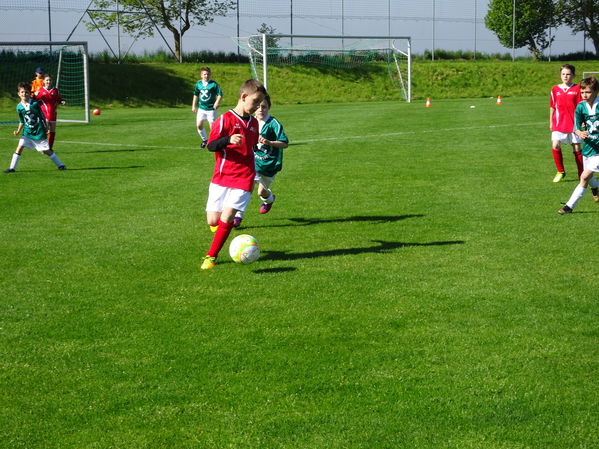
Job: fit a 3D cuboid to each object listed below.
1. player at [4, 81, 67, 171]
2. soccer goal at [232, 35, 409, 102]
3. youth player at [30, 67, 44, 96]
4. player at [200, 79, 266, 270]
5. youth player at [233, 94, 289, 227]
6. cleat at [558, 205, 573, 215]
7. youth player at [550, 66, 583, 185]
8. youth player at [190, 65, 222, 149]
[{"bbox_3d":[-3.626,-1.339,17.823,0.780,1.216,0.450,1,7,13],"label":"player"},{"bbox_3d":[1.056,-5.687,47.948,7.440,2.500,1.500,-7,9,-42],"label":"soccer goal"},{"bbox_3d":[-6.119,-2.962,30.360,0.460,1.436,0.360,-3,7,-17],"label":"youth player"},{"bbox_3d":[-0.471,-0.371,9.248,0.410,1.331,0.480,-5,9,-35],"label":"player"},{"bbox_3d":[-0.353,-0.591,11.736,0.450,1.164,0.500,2,7,20],"label":"youth player"},{"bbox_3d":[2.556,-0.157,12.464,0.085,0.090,0.205,5,9,38],"label":"cleat"},{"bbox_3d":[3.284,-1.247,15.891,0.440,1.415,0.360,0,7,7],"label":"youth player"},{"bbox_3d":[-1.642,-2.071,22.886,0.500,1.420,0.420,1,7,11],"label":"youth player"}]

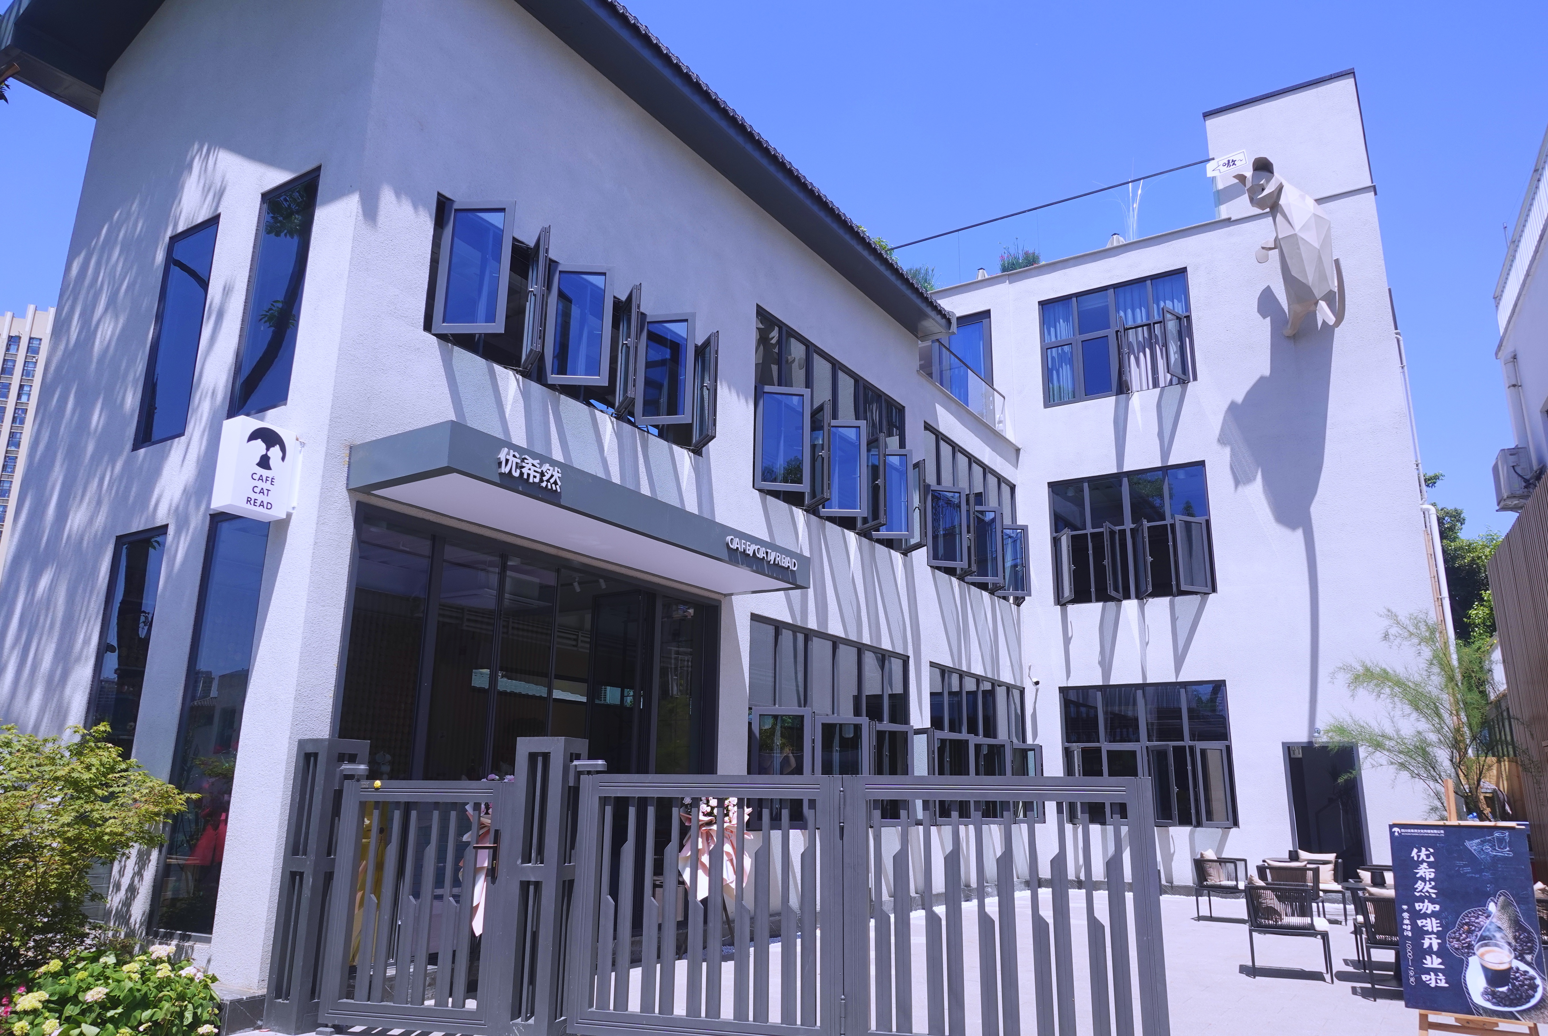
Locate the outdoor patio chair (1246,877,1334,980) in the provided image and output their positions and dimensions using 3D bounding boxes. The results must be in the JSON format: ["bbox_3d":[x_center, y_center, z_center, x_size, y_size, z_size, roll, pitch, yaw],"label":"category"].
[{"bbox_3d":[4.304,3.447,8.696,0.603,0.735,0.595,-6,-16,24],"label":"outdoor patio chair"}]

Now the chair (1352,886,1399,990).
[{"bbox_3d":[4.720,3.176,7.695,0.590,0.730,0.600,-6,-17,25],"label":"chair"}]

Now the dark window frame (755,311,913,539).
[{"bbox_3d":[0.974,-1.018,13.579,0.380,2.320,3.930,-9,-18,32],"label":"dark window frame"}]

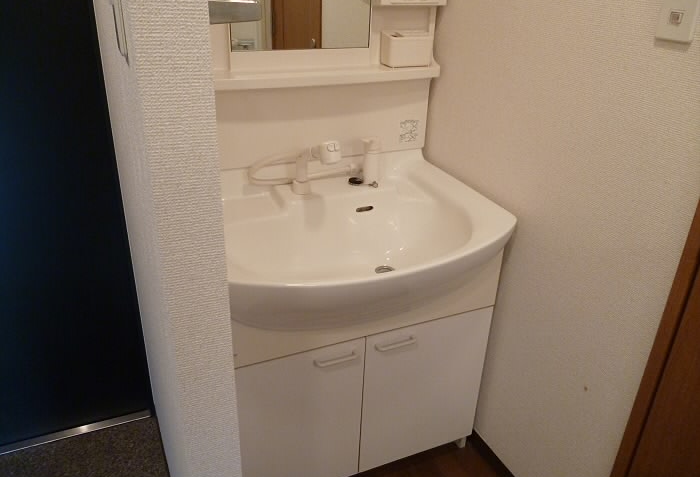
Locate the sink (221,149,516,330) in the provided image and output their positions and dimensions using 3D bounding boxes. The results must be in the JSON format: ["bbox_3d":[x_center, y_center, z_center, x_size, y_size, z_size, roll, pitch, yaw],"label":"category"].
[{"bbox_3d":[-0.004,-0.005,1.354,0.760,0.202,0.591,-10,28,-22],"label":"sink"}]

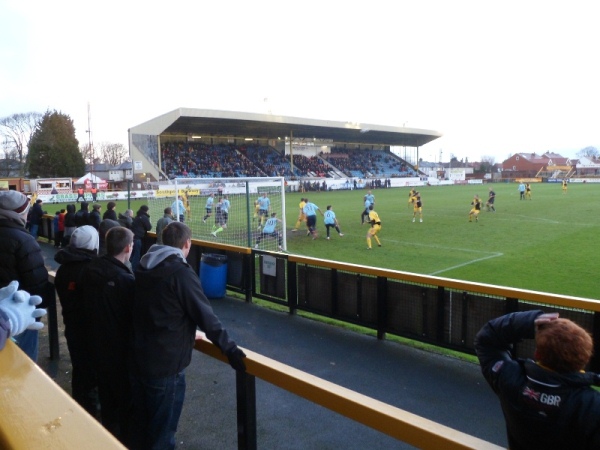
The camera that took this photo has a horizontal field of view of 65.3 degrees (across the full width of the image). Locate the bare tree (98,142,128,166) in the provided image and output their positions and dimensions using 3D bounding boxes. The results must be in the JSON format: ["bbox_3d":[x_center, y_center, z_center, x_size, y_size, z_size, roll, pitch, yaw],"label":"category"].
[{"bbox_3d":[-50.958,-16.922,128.637,8.500,11.360,8.500,-3,7,-21],"label":"bare tree"}]

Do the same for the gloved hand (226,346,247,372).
[{"bbox_3d":[-0.407,0.859,3.000,0.120,0.155,0.100,6,9,43],"label":"gloved hand"}]

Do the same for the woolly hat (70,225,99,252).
[{"bbox_3d":[-1.658,0.108,3.600,0.210,0.215,0.230,4,8,37],"label":"woolly hat"}]

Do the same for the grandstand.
[{"bbox_3d":[2.887,-12.182,84.436,62.275,10.900,14.000,-7,9,-43],"label":"grandstand"}]

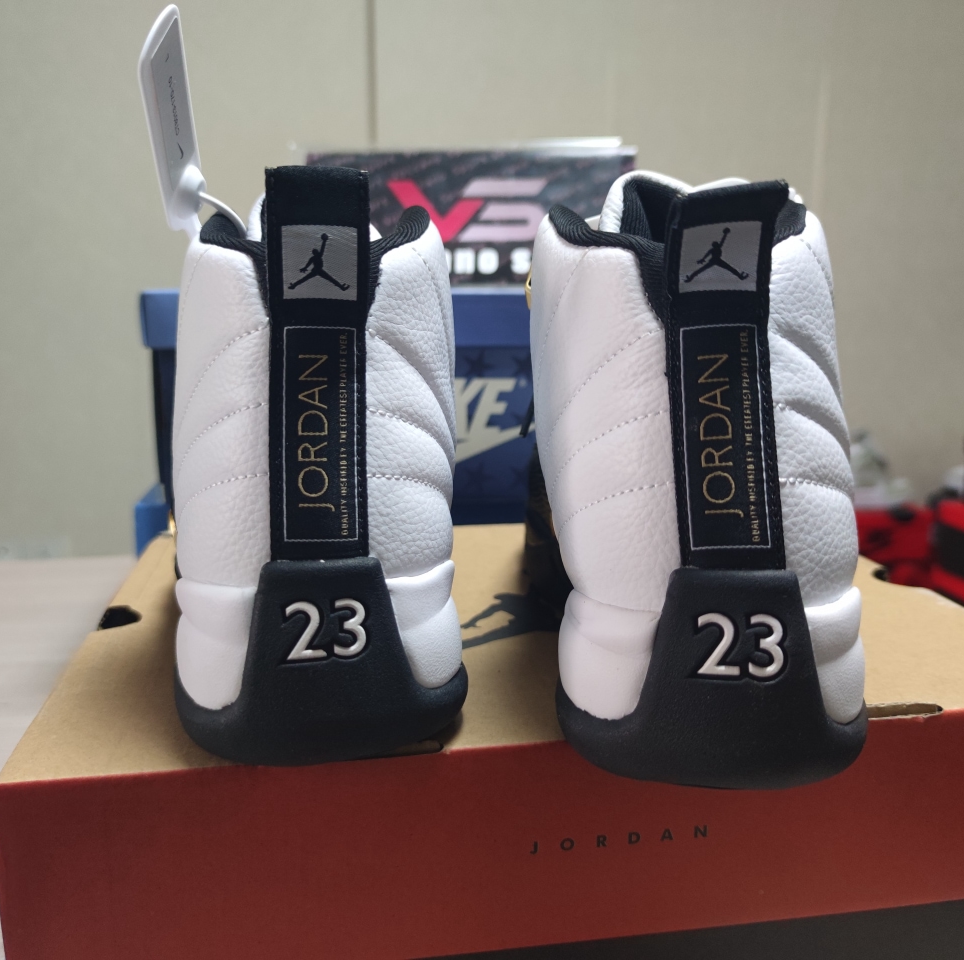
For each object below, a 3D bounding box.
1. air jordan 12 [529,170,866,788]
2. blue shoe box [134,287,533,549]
[{"bbox_3d":[0.075,-0.030,0.357,0.115,0.170,0.300,2,13,4],"label":"air jordan 12"},{"bbox_3d":[-0.033,-0.074,0.657,0.354,0.125,0.228,-1,13,-5],"label":"blue shoe box"}]

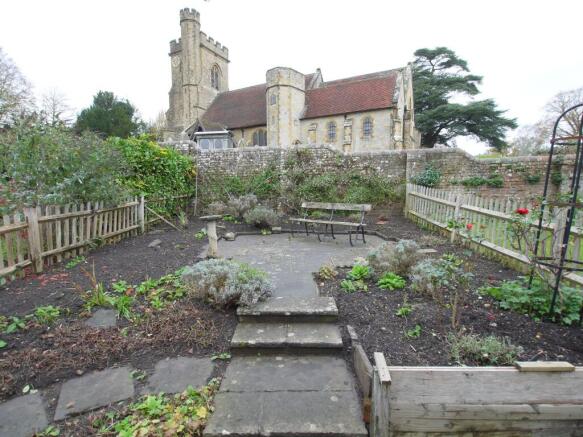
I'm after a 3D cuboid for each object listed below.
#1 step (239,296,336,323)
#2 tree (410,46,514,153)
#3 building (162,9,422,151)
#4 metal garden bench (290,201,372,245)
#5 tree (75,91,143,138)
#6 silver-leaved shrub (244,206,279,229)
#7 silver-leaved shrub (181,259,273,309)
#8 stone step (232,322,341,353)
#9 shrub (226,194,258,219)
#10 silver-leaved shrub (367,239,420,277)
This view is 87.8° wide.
[{"bbox_3d":[-0.036,0.979,3.249,1.020,0.120,0.377,0,8,1],"label":"step"},{"bbox_3d":[21.839,-15.078,40.359,16.500,15.000,15.500,0,8,0],"label":"tree"},{"bbox_3d":[-2.230,-15.350,34.469,31.400,17.700,10.400,5,9,35],"label":"building"},{"bbox_3d":[0.780,0.089,6.416,1.642,0.765,0.592,6,10,38],"label":"metal garden bench"},{"bbox_3d":[-21.559,-10.699,35.899,7.900,8.700,7.700,0,8,0],"label":"tree"},{"bbox_3d":[-0.746,-0.055,7.660,0.840,0.520,0.800,0,8,0],"label":"silver-leaved shrub"},{"bbox_3d":[-0.751,0.675,3.672,1.050,0.430,0.880,0,8,0],"label":"silver-leaved shrub"},{"bbox_3d":[-0.036,1.139,2.920,1.010,0.131,0.383,0,8,1],"label":"stone step"},{"bbox_3d":[-1.379,-0.283,8.538,0.880,0.660,0.820,0,8,0],"label":"shrub"},{"bbox_3d":[1.456,0.476,4.402,0.750,0.470,0.700,0,8,0],"label":"silver-leaved shrub"}]

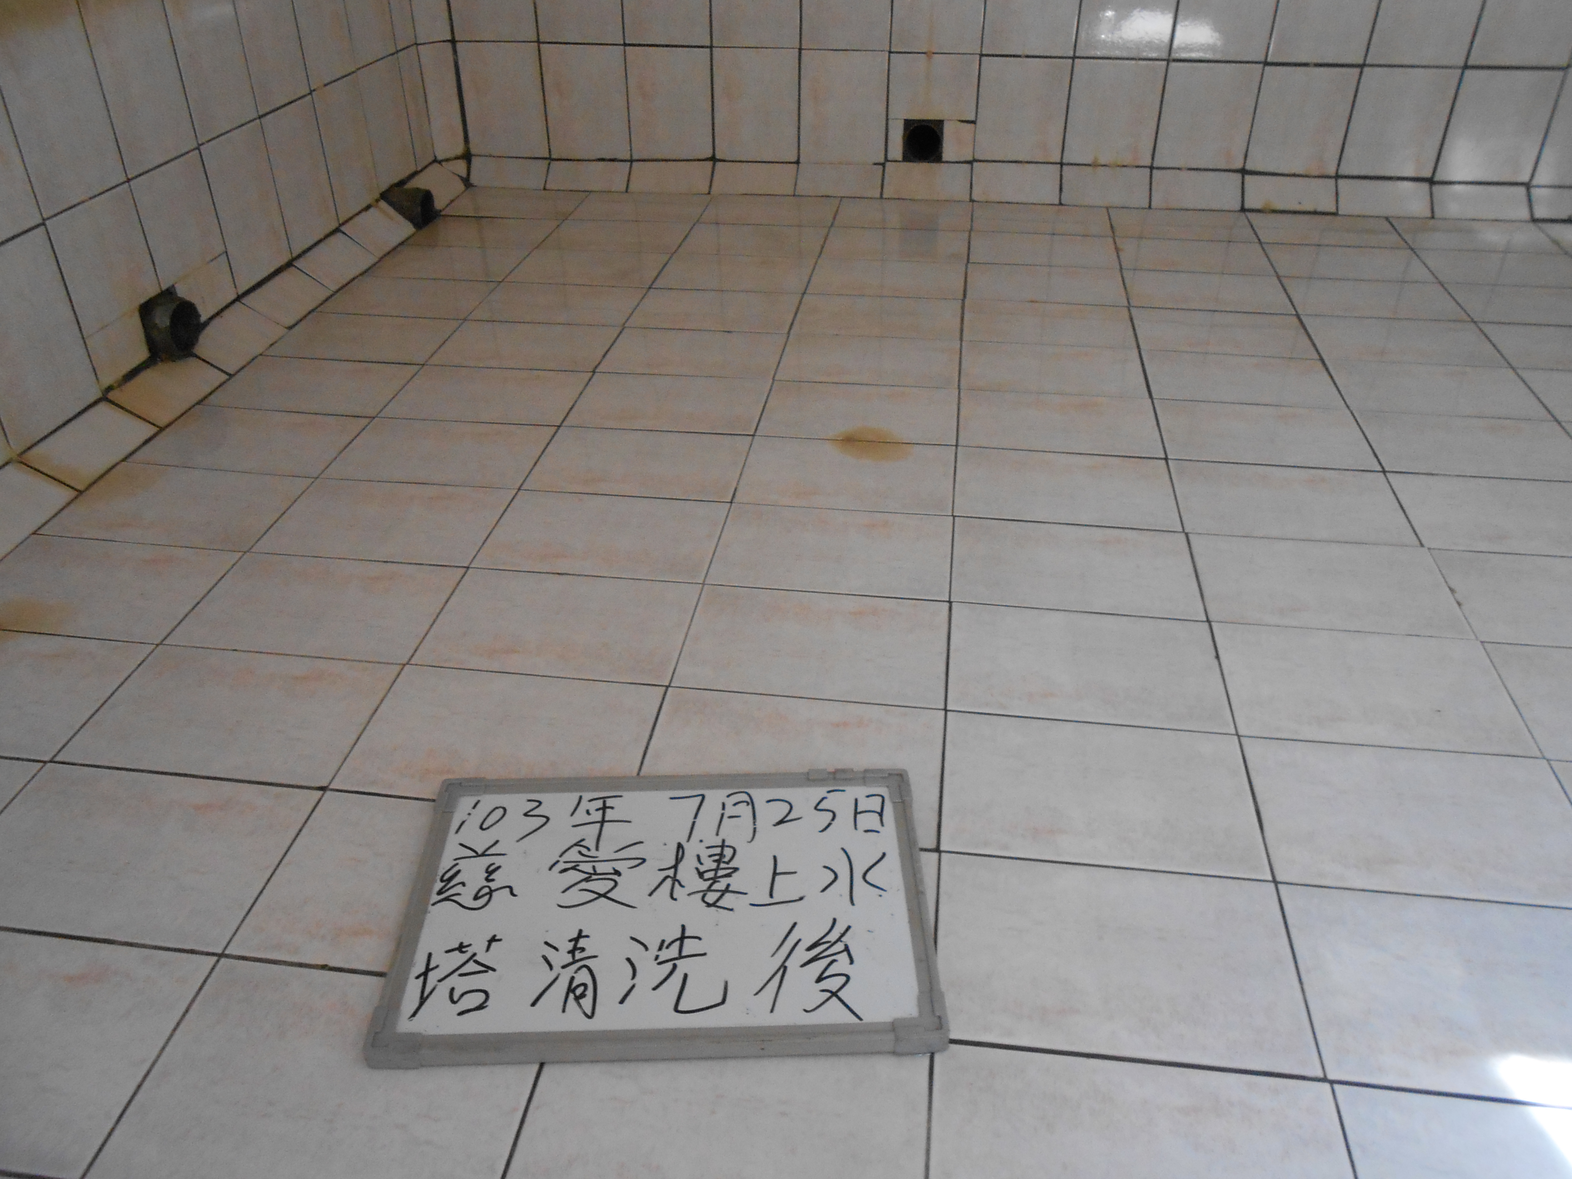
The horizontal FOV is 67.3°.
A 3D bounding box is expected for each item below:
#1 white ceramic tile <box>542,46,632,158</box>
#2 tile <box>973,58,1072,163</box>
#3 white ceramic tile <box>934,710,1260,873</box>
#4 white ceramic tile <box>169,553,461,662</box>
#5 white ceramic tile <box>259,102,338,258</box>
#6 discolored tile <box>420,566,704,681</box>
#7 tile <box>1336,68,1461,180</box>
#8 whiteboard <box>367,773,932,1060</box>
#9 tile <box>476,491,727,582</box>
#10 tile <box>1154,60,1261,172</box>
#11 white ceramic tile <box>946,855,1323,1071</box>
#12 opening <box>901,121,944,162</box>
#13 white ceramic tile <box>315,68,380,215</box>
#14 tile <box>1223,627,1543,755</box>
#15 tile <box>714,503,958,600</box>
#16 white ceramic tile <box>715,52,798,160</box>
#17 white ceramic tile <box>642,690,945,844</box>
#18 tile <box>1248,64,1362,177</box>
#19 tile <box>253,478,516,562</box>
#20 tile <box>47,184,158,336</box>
[{"bbox_3d":[-0.460,-1.126,2.737,0.198,0.253,0.010,4,35,7],"label":"white ceramic tile"},{"bbox_3d":[0.532,-1.079,2.660,0.200,0.224,0.010,4,35,7],"label":"tile"},{"bbox_3d":[0.307,0.202,1.171,0.300,0.010,0.198,4,35,7],"label":"white ceramic tile"},{"bbox_3d":[-0.564,0.024,1.436,0.300,0.010,0.199,4,35,7],"label":"white ceramic tile"},{"bbox_3d":[-0.930,-0.791,2.259,0.010,0.257,0.200,4,35,7],"label":"white ceramic tile"},{"bbox_3d":[-0.266,0.044,1.406,0.300,0.010,0.198,4,35,7],"label":"discolored tile"},{"bbox_3d":[1.312,-0.997,2.528,0.197,0.228,0.010,4,35,7],"label":"tile"},{"bbox_3d":[-0.102,0.273,1.032,0.449,0.021,0.295,-1,35,-1],"label":"whiteboard"},{"bbox_3d":[-0.236,-0.068,1.552,0.298,0.010,0.197,4,35,7],"label":"tile"},{"bbox_3d":[0.919,-1.029,2.572,0.198,0.221,0.010,4,35,7],"label":"tile"},{"bbox_3d":[0.280,0.314,1.009,0.300,0.010,0.198,4,35,7],"label":"white ceramic tile"},{"bbox_3d":[0.320,-1.046,2.744,0.090,0.095,0.050,4,35,7],"label":"opening"},{"bbox_3d":[-0.902,-0.908,2.420,0.010,0.249,0.200,4,35,7],"label":"white ceramic tile"},{"bbox_3d":[0.635,0.110,1.296,0.300,0.010,0.198,4,35,7],"label":"tile"},{"bbox_3d":[0.062,-0.046,1.524,0.300,0.010,0.199,4,35,7],"label":"tile"},{"bbox_3d":[-0.068,-1.120,2.735,0.200,0.245,0.010,4,35,7],"label":"white ceramic tile"},{"bbox_3d":[0.007,0.179,1.207,0.300,0.010,0.198,4,35,7],"label":"white ceramic tile"},{"bbox_3d":[1.134,-1.032,2.596,0.200,0.228,0.010,4,35,7],"label":"tile"},{"bbox_3d":[-0.539,-0.090,1.602,0.300,0.010,0.198,4,35,7],"label":"tile"},{"bbox_3d":[-1.015,-0.494,1.759,0.010,0.165,0.193,4,35,7],"label":"tile"}]

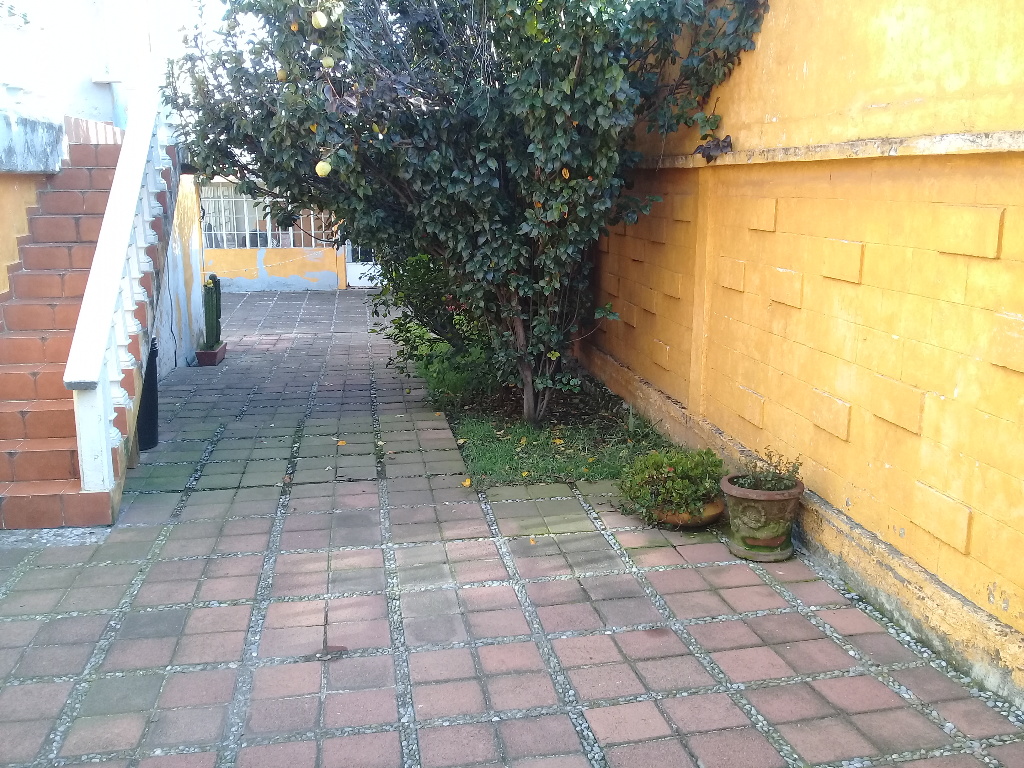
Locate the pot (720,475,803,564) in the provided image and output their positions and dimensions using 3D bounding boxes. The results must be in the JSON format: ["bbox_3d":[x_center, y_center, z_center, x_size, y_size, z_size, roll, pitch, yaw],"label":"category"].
[{"bbox_3d":[1.301,0.698,4.776,0.417,0.346,0.417,-1,12,0],"label":"pot"}]

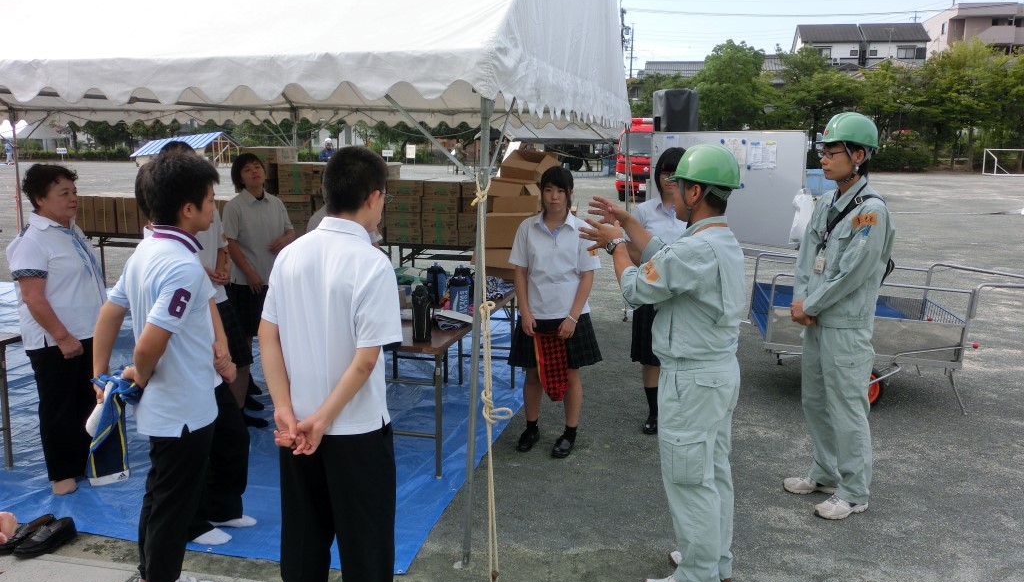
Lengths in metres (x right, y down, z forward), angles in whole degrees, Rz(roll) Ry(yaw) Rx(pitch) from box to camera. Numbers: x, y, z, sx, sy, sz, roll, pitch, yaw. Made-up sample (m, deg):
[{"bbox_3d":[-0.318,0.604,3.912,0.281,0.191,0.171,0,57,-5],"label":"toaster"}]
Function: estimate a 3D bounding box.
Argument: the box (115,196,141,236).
[{"bbox_3d":[-4.485,-0.913,9.938,0.296,0.422,0.360,3,10,13],"label":"box"}]

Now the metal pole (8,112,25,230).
[{"bbox_3d":[-5.948,-1.070,10.023,0.045,2.080,0.045,3,10,13],"label":"metal pole"}]

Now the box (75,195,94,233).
[{"bbox_3d":[-4.614,-0.860,9.178,0.246,0.398,0.360,2,10,10],"label":"box"}]

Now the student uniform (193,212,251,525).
[{"bbox_3d":[-1.317,0.375,3.572,0.330,1.360,0.430,1,10,3],"label":"student uniform"}]

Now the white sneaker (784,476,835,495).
[{"bbox_3d":[1.557,0.984,4.326,0.285,0.110,0.105,-1,10,-6],"label":"white sneaker"}]

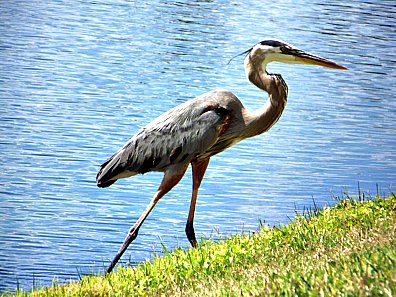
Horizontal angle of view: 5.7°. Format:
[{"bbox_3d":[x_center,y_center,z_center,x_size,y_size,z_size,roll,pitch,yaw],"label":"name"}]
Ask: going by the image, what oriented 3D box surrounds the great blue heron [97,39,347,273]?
[{"bbox_3d":[0.067,0.034,11.100,0.700,0.670,0.200,1,8,6],"label":"great blue heron"}]

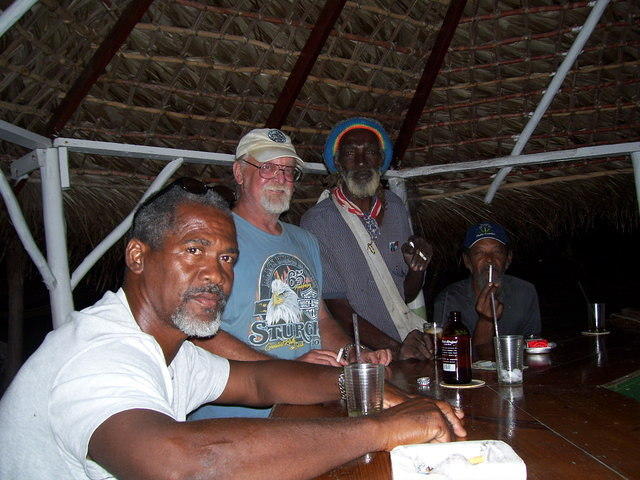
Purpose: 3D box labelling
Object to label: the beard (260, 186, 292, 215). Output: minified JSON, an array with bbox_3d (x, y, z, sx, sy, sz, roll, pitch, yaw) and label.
[{"bbox_3d":[-0.122,-0.112,1.885,0.090,0.085,0.070,0,-1,-32],"label":"beard"}]

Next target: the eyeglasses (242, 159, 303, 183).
[{"bbox_3d":[-0.143,-0.200,1.925,0.140,0.050,0.140,0,9,-32],"label":"eyeglasses"}]

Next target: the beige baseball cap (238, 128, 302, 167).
[{"bbox_3d":[-0.150,-0.268,1.938,0.168,0.120,0.250,0,-1,-32],"label":"beige baseball cap"}]

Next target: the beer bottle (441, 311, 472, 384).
[{"bbox_3d":[0.304,0.237,1.475,0.067,0.156,0.067,0,-1,0],"label":"beer bottle"}]

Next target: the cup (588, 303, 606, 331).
[{"bbox_3d":[0.980,0.275,2.355,0.063,0.102,0.063,0,-1,22],"label":"cup"}]

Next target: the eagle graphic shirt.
[{"bbox_3d":[-0.185,0.190,2.000,0.480,0.600,0.300,1,-1,-37],"label":"eagle graphic shirt"}]

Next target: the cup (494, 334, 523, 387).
[{"bbox_3d":[0.418,0.264,1.465,0.066,0.106,0.066,0,-1,16],"label":"cup"}]

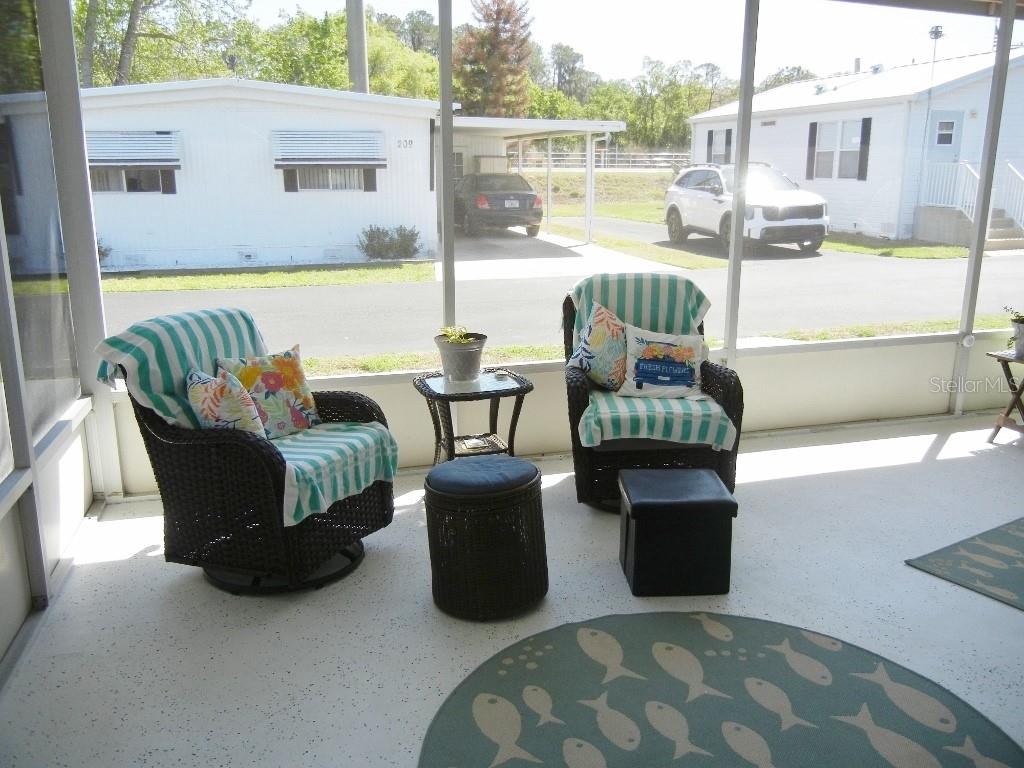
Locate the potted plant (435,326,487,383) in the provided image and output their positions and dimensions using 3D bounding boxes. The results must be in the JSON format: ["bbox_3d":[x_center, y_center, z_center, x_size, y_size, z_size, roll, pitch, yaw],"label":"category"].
[{"bbox_3d":[-0.240,-0.152,4.291,0.250,0.252,0.250,0,14,0],"label":"potted plant"}]

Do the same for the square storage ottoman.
[{"bbox_3d":[0.613,0.558,3.369,0.378,0.365,0.362,0,14,-1],"label":"square storage ottoman"}]

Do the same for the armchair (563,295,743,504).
[{"bbox_3d":[0.628,0.059,4.205,0.745,0.940,0.790,0,14,-3],"label":"armchair"}]

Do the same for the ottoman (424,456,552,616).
[{"bbox_3d":[-0.081,0.531,3.209,0.430,0.485,0.430,0,14,0],"label":"ottoman"}]

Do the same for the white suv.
[{"bbox_3d":[4.939,-3.866,19.177,1.900,1.730,4.810,-2,14,-10],"label":"white suv"}]

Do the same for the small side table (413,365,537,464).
[{"bbox_3d":[-0.188,0.242,4.319,0.505,0.525,0.480,-5,15,-20],"label":"small side table"}]

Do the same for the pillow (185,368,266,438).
[{"bbox_3d":[-1.070,0.103,3.294,0.140,0.350,0.370,-23,-3,37],"label":"pillow"}]

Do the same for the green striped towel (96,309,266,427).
[{"bbox_3d":[-1.188,-0.036,3.451,0.340,0.460,0.740,6,14,21],"label":"green striped towel"}]

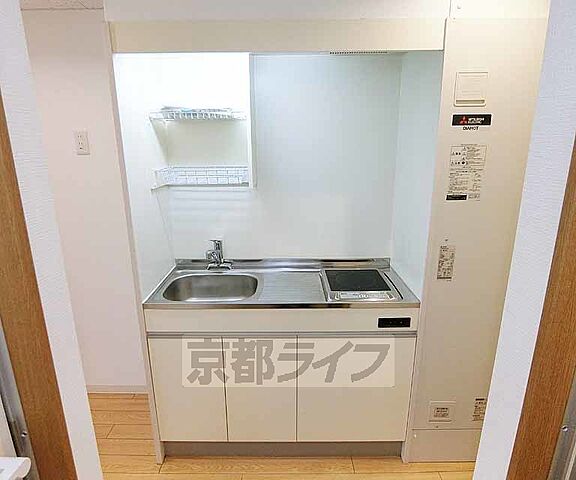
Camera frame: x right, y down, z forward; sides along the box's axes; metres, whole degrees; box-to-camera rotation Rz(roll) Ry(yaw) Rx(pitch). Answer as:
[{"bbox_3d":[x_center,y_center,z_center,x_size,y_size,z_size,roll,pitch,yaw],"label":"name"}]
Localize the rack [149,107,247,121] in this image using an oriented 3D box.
[{"bbox_3d":[-0.403,-0.589,1.544,0.441,0.046,0.198,0,14,0],"label":"rack"}]

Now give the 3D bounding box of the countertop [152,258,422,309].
[{"bbox_3d":[-0.027,0.200,1.626,1.188,0.077,0.446,0,14,0],"label":"countertop"}]

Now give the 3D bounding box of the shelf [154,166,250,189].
[{"bbox_3d":[-0.401,-0.301,1.612,0.441,0.084,0.208,0,14,0],"label":"shelf"}]

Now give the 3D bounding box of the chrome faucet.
[{"bbox_3d":[-0.374,0.094,1.738,0.139,0.178,0.158,2,14,8],"label":"chrome faucet"}]

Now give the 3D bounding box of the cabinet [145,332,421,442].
[{"bbox_3d":[-0.025,0.639,1.746,1.190,0.607,0.440,0,15,0],"label":"cabinet"}]

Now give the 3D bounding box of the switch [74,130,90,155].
[{"bbox_3d":[-1.081,-0.509,1.728,0.069,0.119,0.010,0,14,0],"label":"switch"}]

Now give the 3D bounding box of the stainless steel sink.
[{"bbox_3d":[-0.354,0.291,1.604,0.426,0.148,0.307,0,14,0],"label":"stainless steel sink"}]

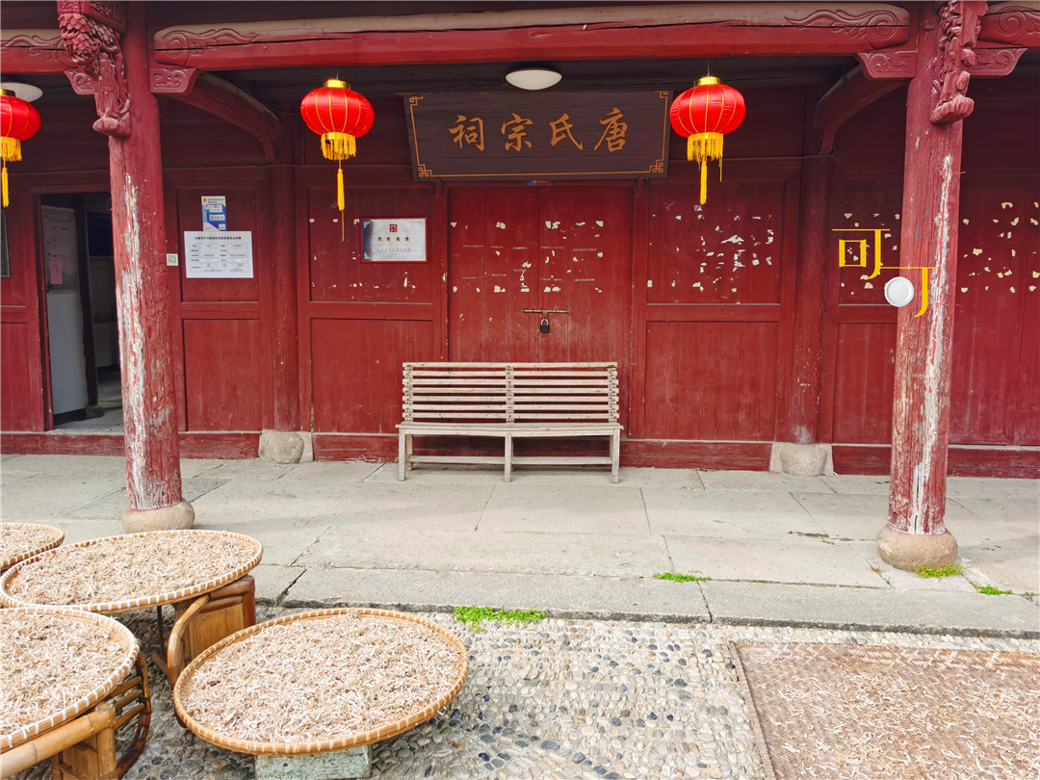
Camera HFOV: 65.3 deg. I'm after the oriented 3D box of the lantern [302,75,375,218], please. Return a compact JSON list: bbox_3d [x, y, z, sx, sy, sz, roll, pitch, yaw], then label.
[{"bbox_3d":[-1.036,-1.365,4.629,0.410,0.780,0.410,1,6,6],"label":"lantern"}]

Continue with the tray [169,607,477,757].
[{"bbox_3d":[-0.623,0.920,2.639,0.910,0.055,0.910,1,8,0],"label":"tray"}]

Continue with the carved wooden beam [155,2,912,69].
[{"bbox_3d":[-0.039,-1.899,4.307,4.000,0.235,0.250,1,6,6],"label":"carved wooden beam"}]

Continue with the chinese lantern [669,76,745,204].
[{"bbox_3d":[1.016,-1.354,4.396,0.410,0.690,0.410,1,6,6],"label":"chinese lantern"}]

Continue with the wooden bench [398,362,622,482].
[{"bbox_3d":[-0.079,0.243,6.385,1.750,0.895,0.530,0,6,3],"label":"wooden bench"}]

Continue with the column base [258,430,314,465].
[{"bbox_3d":[-2.012,0.477,7.071,0.480,0.280,0.380,1,6,6],"label":"column base"}]

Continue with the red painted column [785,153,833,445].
[{"bbox_3d":[2.310,-0.709,6.442,0.250,2.280,0.250,1,6,6],"label":"red painted column"}]

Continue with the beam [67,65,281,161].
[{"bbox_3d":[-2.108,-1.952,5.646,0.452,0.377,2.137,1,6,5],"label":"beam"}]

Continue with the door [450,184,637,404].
[{"bbox_3d":[0.160,-0.652,6.795,1.530,2.130,0.080,1,6,6],"label":"door"}]

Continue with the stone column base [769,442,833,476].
[{"bbox_3d":[2.288,0.534,6.616,0.490,0.270,0.380,1,6,6],"label":"stone column base"}]

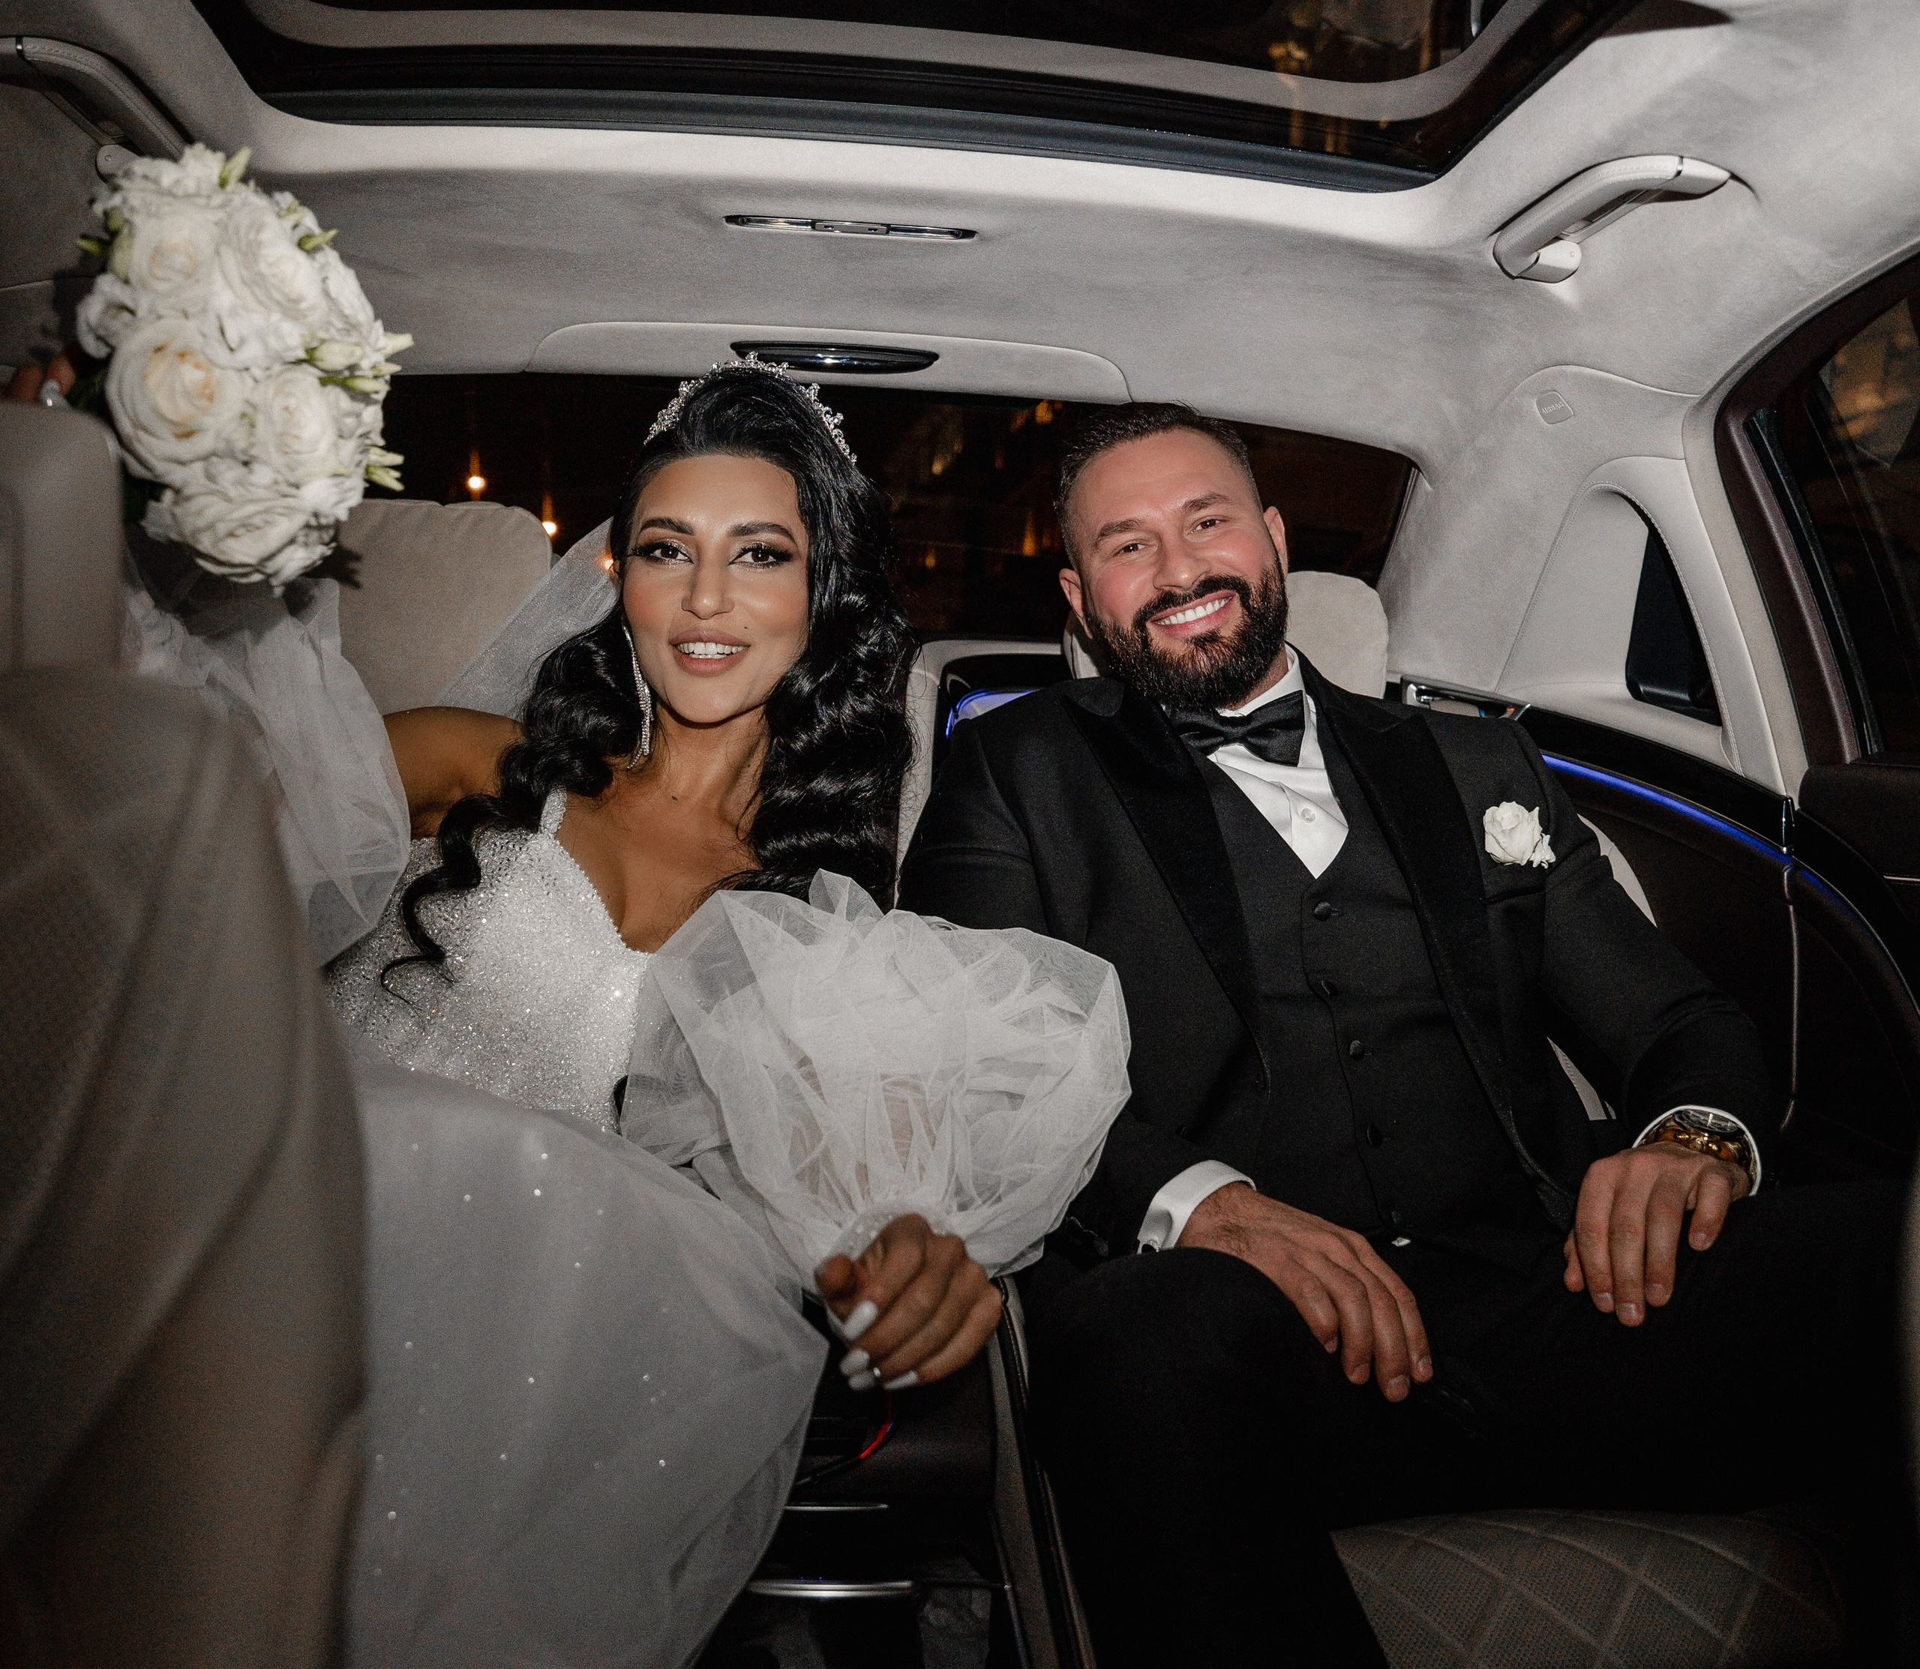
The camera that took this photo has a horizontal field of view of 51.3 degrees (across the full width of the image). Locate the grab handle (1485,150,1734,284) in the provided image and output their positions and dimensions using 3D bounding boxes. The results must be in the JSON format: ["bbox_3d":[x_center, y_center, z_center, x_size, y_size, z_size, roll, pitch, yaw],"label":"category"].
[{"bbox_3d":[0.465,-0.440,1.430,0.065,0.065,0.220,2,0,-22],"label":"grab handle"}]

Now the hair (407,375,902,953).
[{"bbox_3d":[-0.215,-0.125,1.450,0.370,0.430,0.290,2,0,-5],"label":"hair"}]

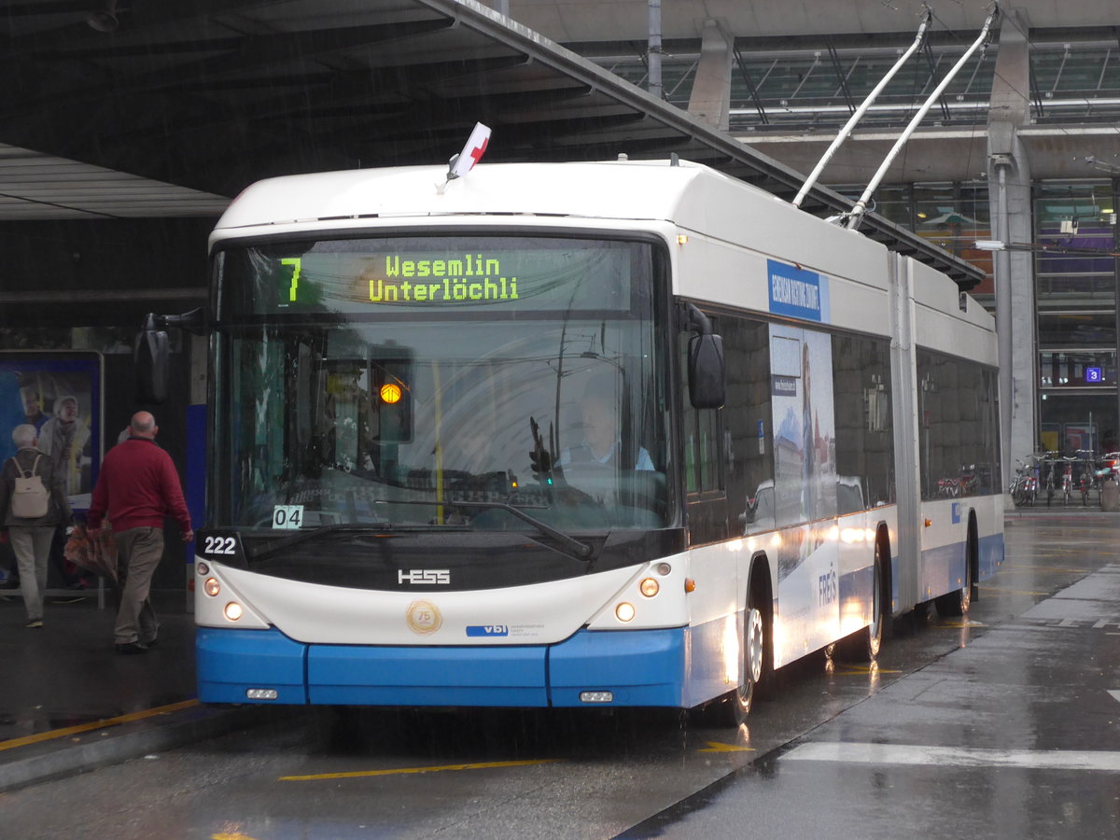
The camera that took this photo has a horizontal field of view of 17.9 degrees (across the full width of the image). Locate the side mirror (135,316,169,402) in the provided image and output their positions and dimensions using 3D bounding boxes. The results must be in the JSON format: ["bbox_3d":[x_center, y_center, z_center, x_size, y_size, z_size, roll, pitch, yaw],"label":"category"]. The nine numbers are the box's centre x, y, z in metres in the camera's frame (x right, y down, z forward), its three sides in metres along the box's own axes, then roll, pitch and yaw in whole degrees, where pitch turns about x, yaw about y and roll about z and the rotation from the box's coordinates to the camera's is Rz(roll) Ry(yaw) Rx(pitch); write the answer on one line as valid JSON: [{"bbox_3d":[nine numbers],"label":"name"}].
[{"bbox_3d":[-2.051,-0.303,17.920,0.155,0.440,0.120,-1,0,19],"label":"side mirror"}]

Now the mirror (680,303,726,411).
[{"bbox_3d":[0.709,-0.314,17.450,0.210,0.520,0.180,-1,0,5],"label":"mirror"}]

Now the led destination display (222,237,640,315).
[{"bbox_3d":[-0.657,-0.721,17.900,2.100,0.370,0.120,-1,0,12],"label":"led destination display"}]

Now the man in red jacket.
[{"bbox_3d":[-2.935,0.777,24.900,0.640,1.670,0.500,-1,0,9],"label":"man in red jacket"}]

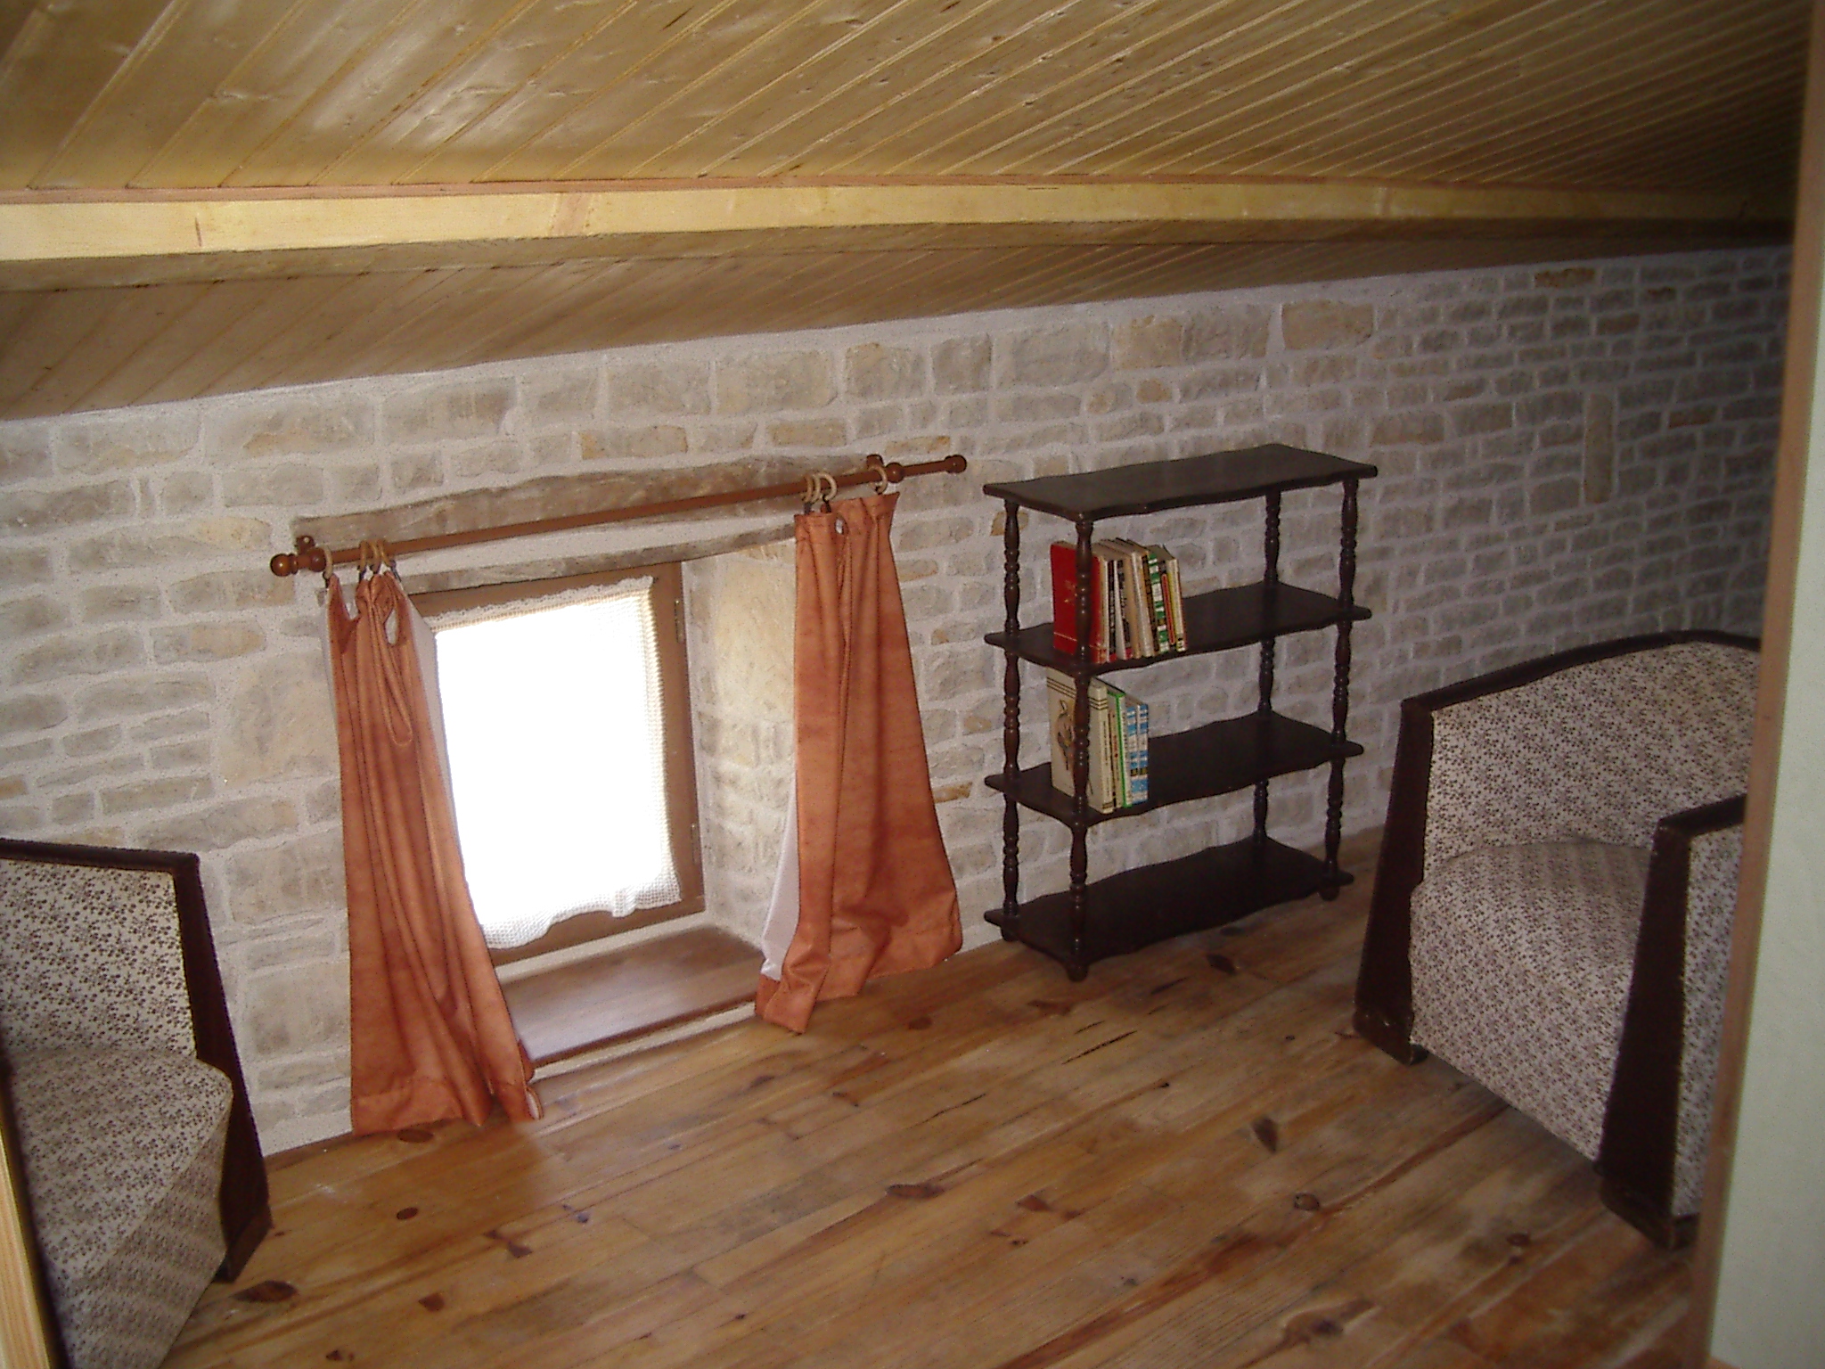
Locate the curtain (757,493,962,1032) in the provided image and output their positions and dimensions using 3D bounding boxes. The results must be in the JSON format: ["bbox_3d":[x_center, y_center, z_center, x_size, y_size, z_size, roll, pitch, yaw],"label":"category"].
[{"bbox_3d":[-0.058,0.130,3.625,0.441,0.953,0.135,-11,19,-34],"label":"curtain"}]

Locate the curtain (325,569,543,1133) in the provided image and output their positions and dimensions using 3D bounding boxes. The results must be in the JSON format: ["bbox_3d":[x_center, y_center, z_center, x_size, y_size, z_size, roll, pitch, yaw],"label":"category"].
[{"bbox_3d":[-0.756,0.274,3.131,0.304,0.953,0.135,-11,19,-34],"label":"curtain"}]

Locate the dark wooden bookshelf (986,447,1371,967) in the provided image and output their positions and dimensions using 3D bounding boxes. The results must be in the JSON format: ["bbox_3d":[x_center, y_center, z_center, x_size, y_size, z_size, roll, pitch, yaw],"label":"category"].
[{"bbox_3d":[0.533,0.045,3.971,0.762,0.918,0.309,-11,19,-33],"label":"dark wooden bookshelf"}]

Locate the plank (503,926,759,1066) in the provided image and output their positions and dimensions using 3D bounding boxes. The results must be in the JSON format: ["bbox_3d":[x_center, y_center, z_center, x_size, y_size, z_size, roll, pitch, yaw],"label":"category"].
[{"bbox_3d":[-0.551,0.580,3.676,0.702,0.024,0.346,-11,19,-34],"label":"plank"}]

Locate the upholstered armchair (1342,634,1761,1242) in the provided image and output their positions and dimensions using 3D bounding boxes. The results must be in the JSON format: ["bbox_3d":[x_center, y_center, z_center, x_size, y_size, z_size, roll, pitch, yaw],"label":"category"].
[{"bbox_3d":[1.261,0.315,3.250,0.738,0.765,0.802,-7,17,-23],"label":"upholstered armchair"}]

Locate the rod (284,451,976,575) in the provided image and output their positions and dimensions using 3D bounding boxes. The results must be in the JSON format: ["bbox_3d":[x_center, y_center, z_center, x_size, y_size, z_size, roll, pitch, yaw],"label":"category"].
[{"bbox_3d":[-0.422,-0.283,3.250,1.265,0.054,0.081,-11,19,-34],"label":"rod"}]

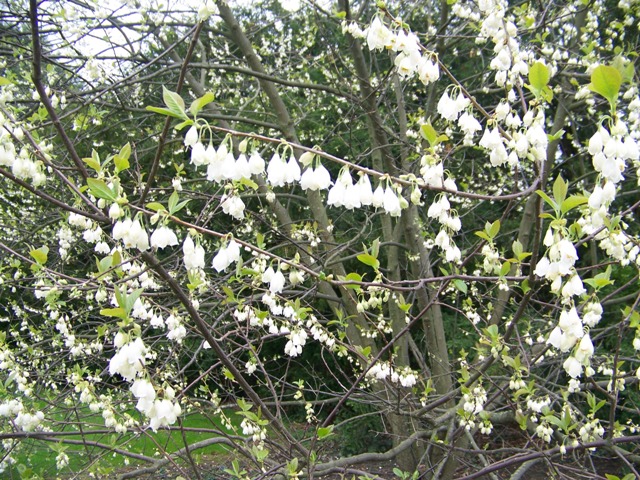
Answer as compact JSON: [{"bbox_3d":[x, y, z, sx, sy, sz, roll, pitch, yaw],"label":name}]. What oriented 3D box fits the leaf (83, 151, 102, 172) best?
[{"bbox_3d":[-0.344,-0.119,0.980,0.030,0.033,0.021,0,0,0],"label":"leaf"}]

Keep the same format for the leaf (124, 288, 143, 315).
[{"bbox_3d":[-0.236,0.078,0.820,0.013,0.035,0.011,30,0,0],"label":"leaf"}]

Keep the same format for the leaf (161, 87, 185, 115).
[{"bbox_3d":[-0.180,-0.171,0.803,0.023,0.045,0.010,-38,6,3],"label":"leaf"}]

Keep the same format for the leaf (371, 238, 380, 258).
[{"bbox_3d":[0.086,0.013,1.003,0.015,0.032,0.009,12,0,17],"label":"leaf"}]

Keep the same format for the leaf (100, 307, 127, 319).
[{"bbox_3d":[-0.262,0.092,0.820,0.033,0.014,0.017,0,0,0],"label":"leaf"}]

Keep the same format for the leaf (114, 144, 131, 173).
[{"bbox_3d":[-0.298,-0.125,0.980,0.024,0.045,0.017,0,0,0],"label":"leaf"}]

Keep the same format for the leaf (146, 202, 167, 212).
[{"bbox_3d":[-0.215,-0.043,0.853,0.027,0.010,0.017,4,37,0],"label":"leaf"}]

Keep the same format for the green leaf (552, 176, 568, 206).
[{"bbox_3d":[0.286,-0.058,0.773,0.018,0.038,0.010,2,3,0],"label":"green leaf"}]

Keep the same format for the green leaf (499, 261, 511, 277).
[{"bbox_3d":[0.372,0.057,1.300,0.018,0.032,0.014,24,0,0],"label":"green leaf"}]

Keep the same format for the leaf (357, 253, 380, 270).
[{"bbox_3d":[0.075,0.033,1.003,0.037,0.014,0.022,15,31,-9],"label":"leaf"}]

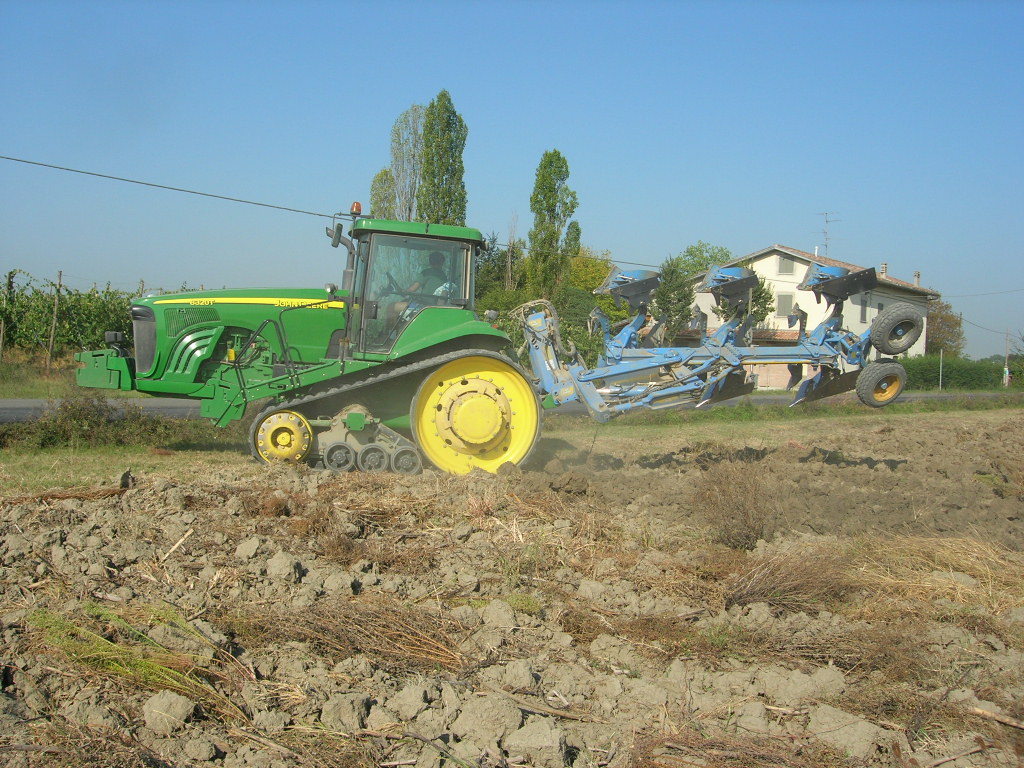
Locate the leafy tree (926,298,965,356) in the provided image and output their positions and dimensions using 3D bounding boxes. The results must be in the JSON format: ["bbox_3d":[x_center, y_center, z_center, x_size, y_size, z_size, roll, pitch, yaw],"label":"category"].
[{"bbox_3d":[34.000,-3.600,90.000,5.600,7.200,5.600,0,1,0],"label":"leafy tree"}]

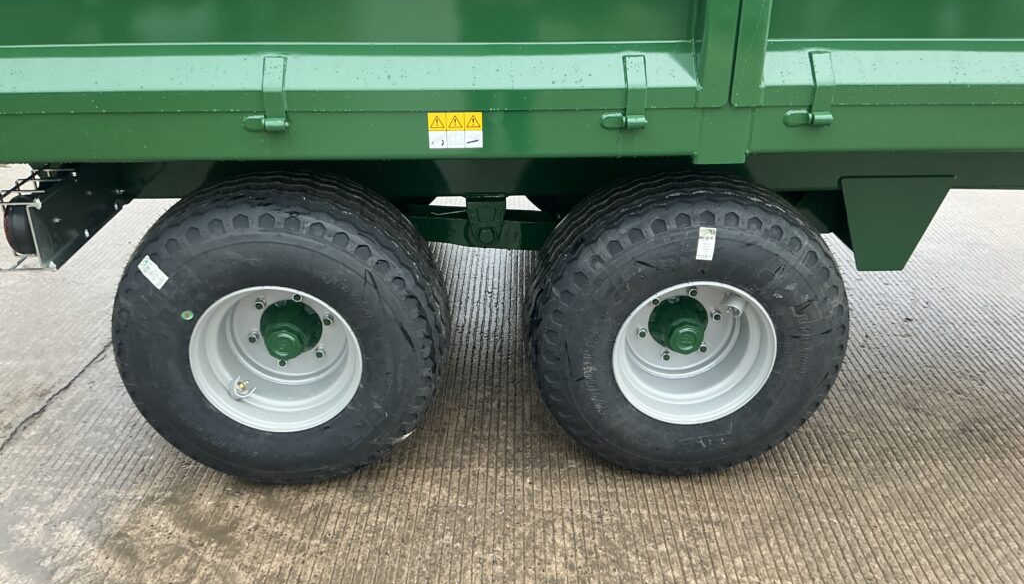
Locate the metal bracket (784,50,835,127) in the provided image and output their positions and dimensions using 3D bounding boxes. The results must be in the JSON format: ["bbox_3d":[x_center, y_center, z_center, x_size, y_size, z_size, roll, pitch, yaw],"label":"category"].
[{"bbox_3d":[0.654,-0.441,1.815,0.108,0.150,0.070,-1,25,-2],"label":"metal bracket"}]

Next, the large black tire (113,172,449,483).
[{"bbox_3d":[-0.603,0.103,2.249,0.868,0.862,0.400,-1,25,-2],"label":"large black tire"}]

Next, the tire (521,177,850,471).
[{"bbox_3d":[0.465,0.090,2.292,0.868,0.862,0.400,-1,25,-2],"label":"tire"}]

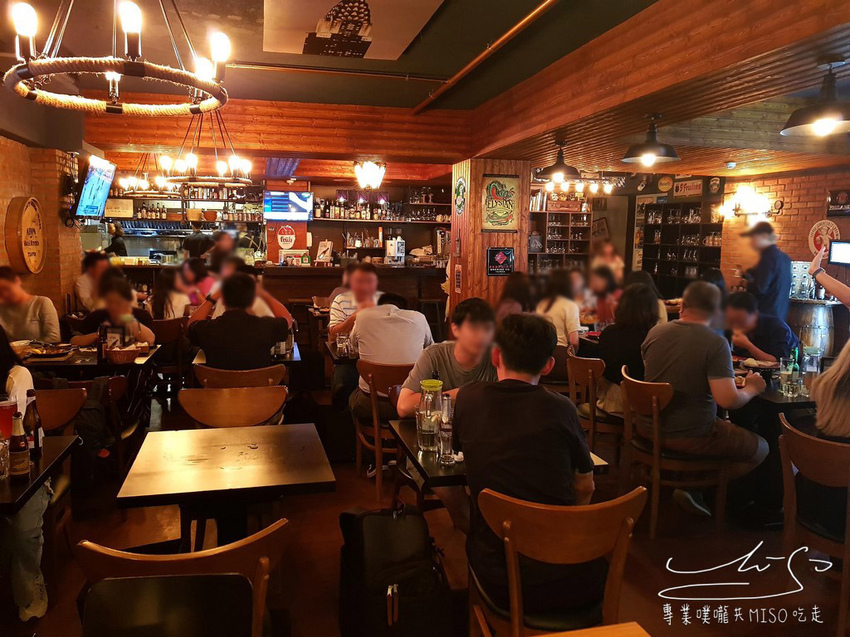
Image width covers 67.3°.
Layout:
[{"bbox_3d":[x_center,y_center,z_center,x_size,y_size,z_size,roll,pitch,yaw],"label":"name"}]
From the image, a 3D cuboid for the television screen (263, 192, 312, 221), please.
[{"bbox_3d":[-1.946,-1.611,9.100,0.715,0.415,0.060,1,6,-4],"label":"television screen"}]

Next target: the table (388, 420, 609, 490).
[{"bbox_3d":[0.242,0.855,2.565,0.660,0.750,0.670,-1,7,-14],"label":"table"}]

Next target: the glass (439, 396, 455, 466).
[{"bbox_3d":[0.081,0.381,2.205,0.058,0.226,0.058,-1,7,-15],"label":"glass"}]

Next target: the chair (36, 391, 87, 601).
[{"bbox_3d":[-1.692,0.767,2.637,0.470,0.820,0.520,-1,7,-15],"label":"chair"}]

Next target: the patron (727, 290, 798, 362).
[{"bbox_3d":[2.236,0.408,4.333,0.750,1.200,0.520,-2,7,-23],"label":"patron"}]

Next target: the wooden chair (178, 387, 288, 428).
[{"bbox_3d":[-0.827,0.756,2.809,0.470,0.820,0.520,-1,7,-15],"label":"wooden chair"}]

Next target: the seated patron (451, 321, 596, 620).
[{"bbox_3d":[0.228,0.586,2.119,0.480,1.230,0.760,0,7,-8],"label":"seated patron"}]

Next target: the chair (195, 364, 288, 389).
[{"bbox_3d":[-1.058,0.652,3.826,0.510,0.810,0.510,0,7,-5],"label":"chair"}]

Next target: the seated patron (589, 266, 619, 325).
[{"bbox_3d":[1.773,0.120,6.343,0.700,1.310,0.480,-4,8,-35],"label":"seated patron"}]

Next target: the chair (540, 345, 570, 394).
[{"bbox_3d":[0.993,0.509,5.191,0.500,0.810,0.500,-1,7,-15],"label":"chair"}]

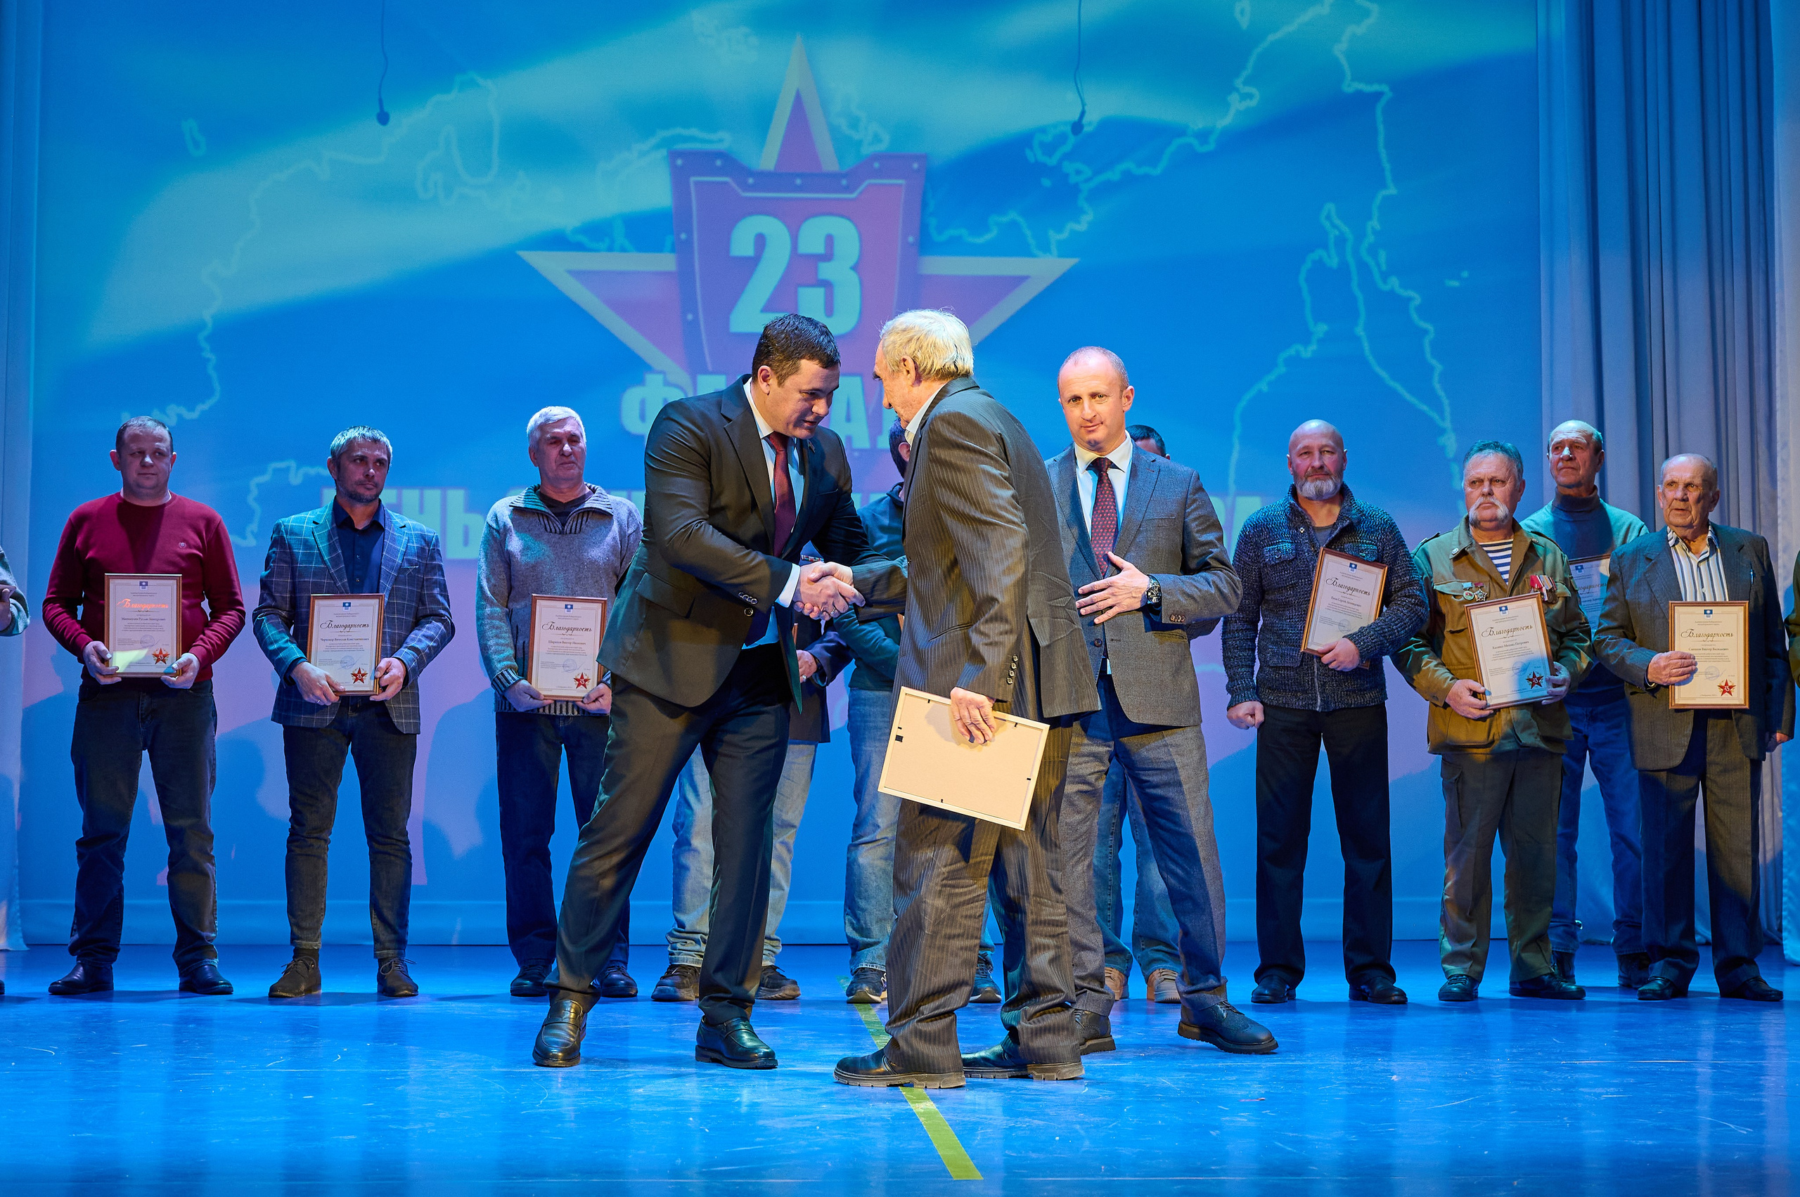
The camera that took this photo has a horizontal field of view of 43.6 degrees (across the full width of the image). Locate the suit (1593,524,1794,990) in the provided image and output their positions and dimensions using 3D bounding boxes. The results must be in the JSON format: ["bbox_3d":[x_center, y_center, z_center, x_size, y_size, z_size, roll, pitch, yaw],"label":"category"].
[{"bbox_3d":[2.395,0.468,6.784,0.560,1.405,0.360,-1,-4,10],"label":"suit"}]

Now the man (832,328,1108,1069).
[{"bbox_3d":[0.153,0.211,5.057,0.620,1.740,0.540,-1,-4,22],"label":"man"}]

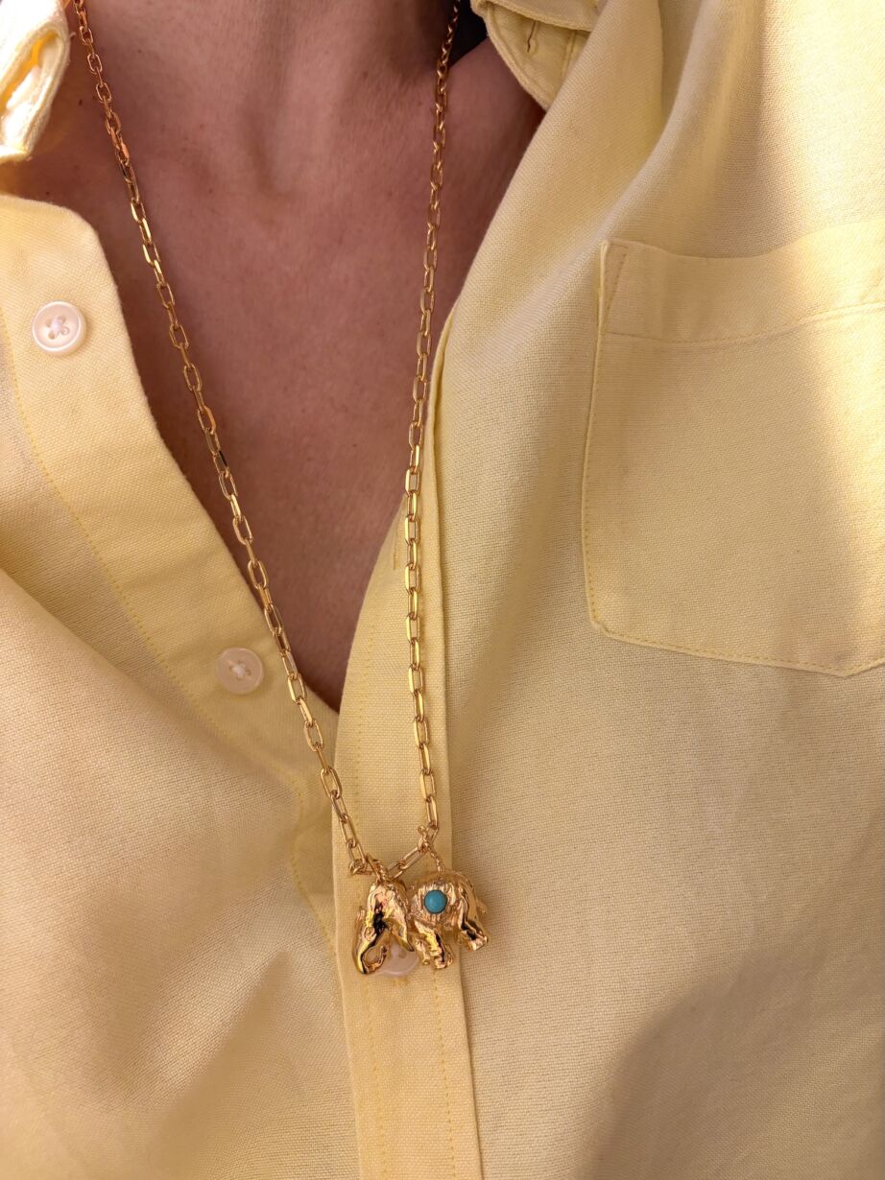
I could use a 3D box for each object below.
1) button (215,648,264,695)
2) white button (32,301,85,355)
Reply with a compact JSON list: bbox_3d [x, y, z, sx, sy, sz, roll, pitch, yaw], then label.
[{"bbox_3d":[-0.049,0.020,0.214,0.011,0.011,0.003,-4,-1,2],"label":"button"},{"bbox_3d":[-0.085,-0.058,0.197,0.011,0.011,0.003,-3,1,4],"label":"white button"}]

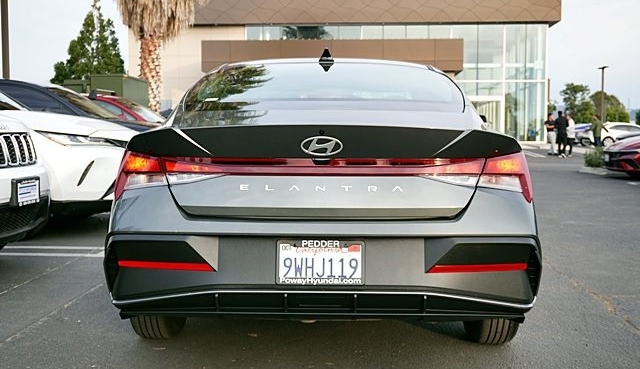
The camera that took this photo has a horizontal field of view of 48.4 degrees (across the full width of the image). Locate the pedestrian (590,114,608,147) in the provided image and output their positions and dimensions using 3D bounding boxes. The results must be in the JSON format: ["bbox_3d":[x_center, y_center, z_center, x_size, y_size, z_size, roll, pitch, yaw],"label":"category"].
[{"bbox_3d":[12.936,-2.380,33.000,0.750,1.720,0.550,1,4,6],"label":"pedestrian"}]

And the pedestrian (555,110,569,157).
[{"bbox_3d":[9.108,-1.888,26.800,0.520,1.750,0.400,1,4,6],"label":"pedestrian"}]

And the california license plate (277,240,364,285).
[{"bbox_3d":[0.004,0.274,2.500,0.312,0.158,0.020,0,4,1],"label":"california license plate"}]

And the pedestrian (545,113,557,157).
[{"bbox_3d":[9.236,-2.009,28.400,0.420,1.680,0.480,4,5,37],"label":"pedestrian"}]

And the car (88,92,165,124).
[{"bbox_3d":[-4.150,-0.824,12.950,4.600,1.670,1.860,0,4,3],"label":"car"}]

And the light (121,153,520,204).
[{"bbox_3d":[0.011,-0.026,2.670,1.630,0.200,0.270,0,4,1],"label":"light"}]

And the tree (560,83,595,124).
[{"bbox_3d":[27.155,-7.638,75.000,3.700,6.000,3.700,0,4,0],"label":"tree"}]

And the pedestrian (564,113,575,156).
[{"bbox_3d":[9.636,-1.888,27.400,0.420,1.680,0.460,-2,5,-30],"label":"pedestrian"}]

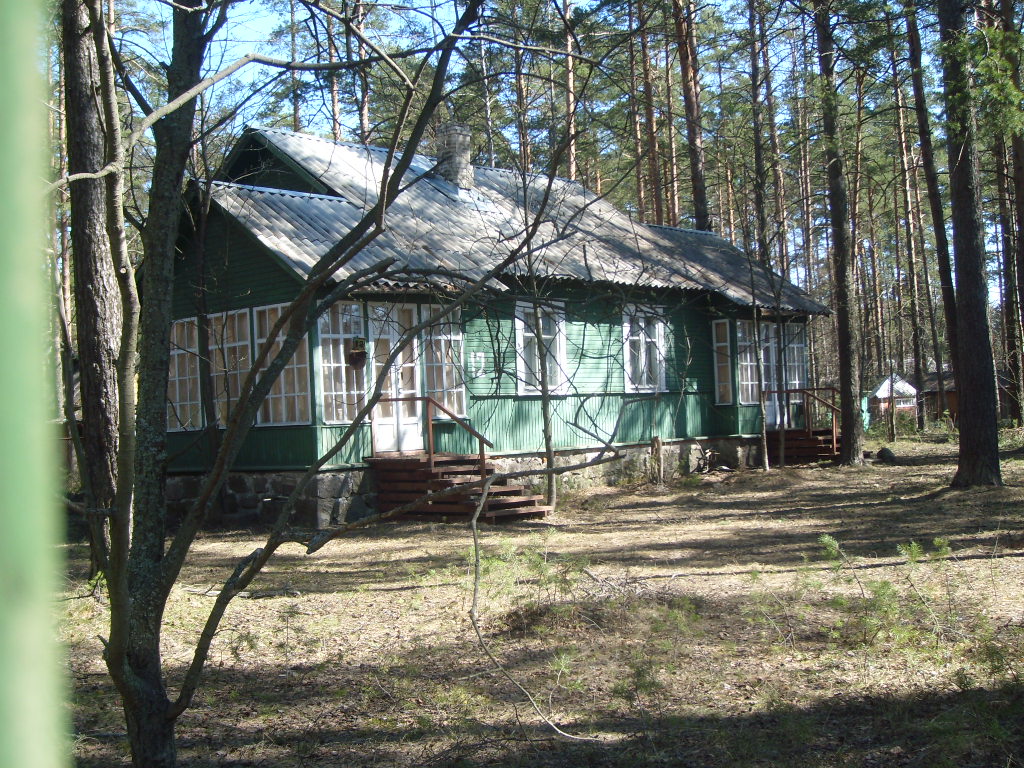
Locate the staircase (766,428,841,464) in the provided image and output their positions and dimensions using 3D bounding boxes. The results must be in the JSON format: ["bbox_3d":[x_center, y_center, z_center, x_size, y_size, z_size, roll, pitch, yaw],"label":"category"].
[{"bbox_3d":[6.502,1.307,27.371,1.730,0.770,1.420,-4,-2,41],"label":"staircase"}]

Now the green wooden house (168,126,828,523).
[{"bbox_3d":[-1.015,-1.314,25.947,8.500,6.830,15.150,-4,-2,41],"label":"green wooden house"}]

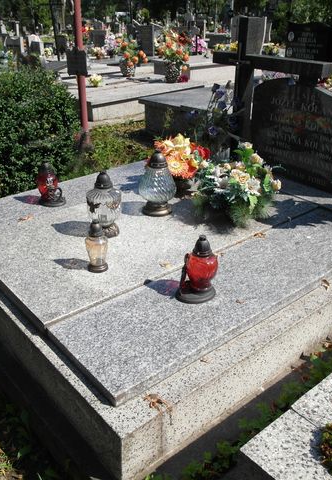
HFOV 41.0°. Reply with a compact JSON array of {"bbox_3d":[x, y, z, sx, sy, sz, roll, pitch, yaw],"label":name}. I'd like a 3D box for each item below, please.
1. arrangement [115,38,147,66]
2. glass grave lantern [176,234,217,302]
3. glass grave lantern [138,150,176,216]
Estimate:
[{"bbox_3d":[-0.578,-3.047,7.211,0.532,0.409,0.452,11,28,18],"label":"arrangement"},{"bbox_3d":[0.114,0.092,1.577,0.150,0.238,0.130,-8,28,-18],"label":"glass grave lantern"},{"bbox_3d":[-0.042,-0.319,2.436,0.205,0.344,0.205,0,27,0],"label":"glass grave lantern"}]

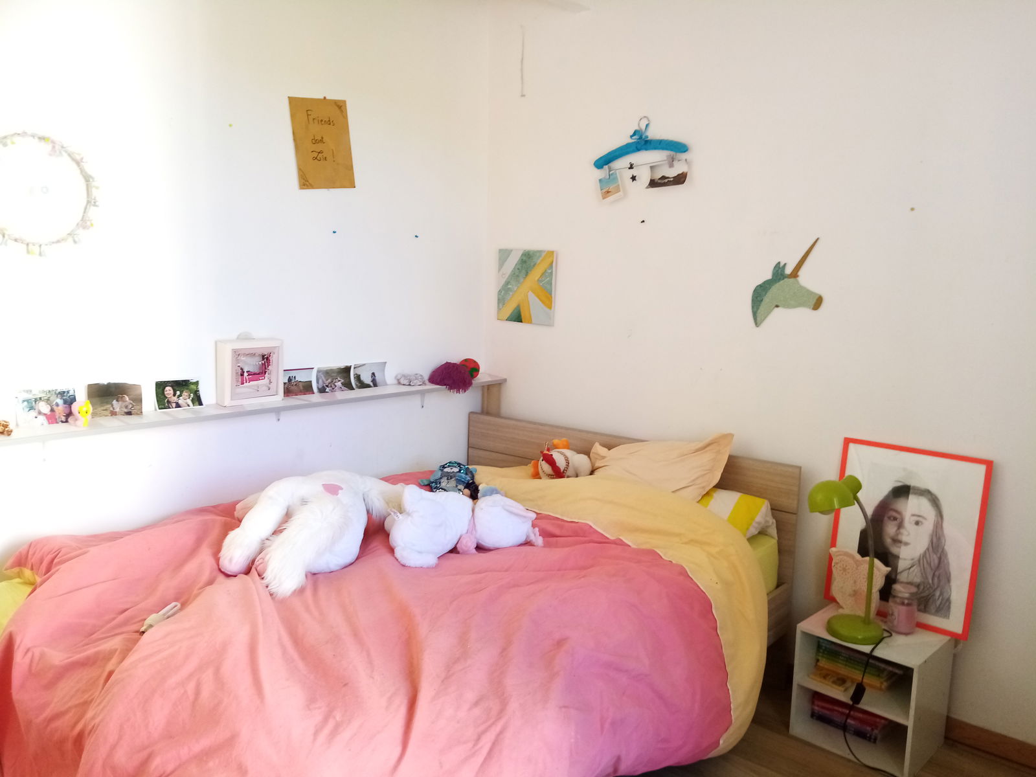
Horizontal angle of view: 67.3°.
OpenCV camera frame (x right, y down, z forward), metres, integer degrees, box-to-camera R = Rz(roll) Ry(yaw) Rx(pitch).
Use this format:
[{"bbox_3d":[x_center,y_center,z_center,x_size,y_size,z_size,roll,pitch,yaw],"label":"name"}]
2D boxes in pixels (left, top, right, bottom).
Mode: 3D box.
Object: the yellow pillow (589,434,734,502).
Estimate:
[{"bbox_3d":[0.391,0.278,2.546,0.550,0.150,0.390,7,52,41],"label":"yellow pillow"}]

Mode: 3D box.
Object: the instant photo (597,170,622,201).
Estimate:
[{"bbox_3d":[0.346,-0.755,2.899,0.088,0.107,0.004,-18,-7,42],"label":"instant photo"}]

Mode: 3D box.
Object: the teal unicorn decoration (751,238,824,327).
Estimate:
[{"bbox_3d":[0.863,-0.335,2.492,0.234,0.286,0.015,7,10,41],"label":"teal unicorn decoration"}]

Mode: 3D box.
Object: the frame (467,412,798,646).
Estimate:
[{"bbox_3d":[-0.318,0.641,2.221,1.460,0.770,1.980,7,10,41],"label":"frame"}]

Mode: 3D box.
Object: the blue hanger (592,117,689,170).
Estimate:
[{"bbox_3d":[0.438,-0.884,2.787,0.400,0.165,0.040,3,7,42],"label":"blue hanger"}]

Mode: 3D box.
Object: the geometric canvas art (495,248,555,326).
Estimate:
[{"bbox_3d":[0.035,-0.419,3.226,0.300,0.300,0.020,10,12,41],"label":"geometric canvas art"}]

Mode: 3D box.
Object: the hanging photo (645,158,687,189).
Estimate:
[{"bbox_3d":[0.523,-0.750,2.726,0.150,0.085,0.030,5,8,42],"label":"hanging photo"}]

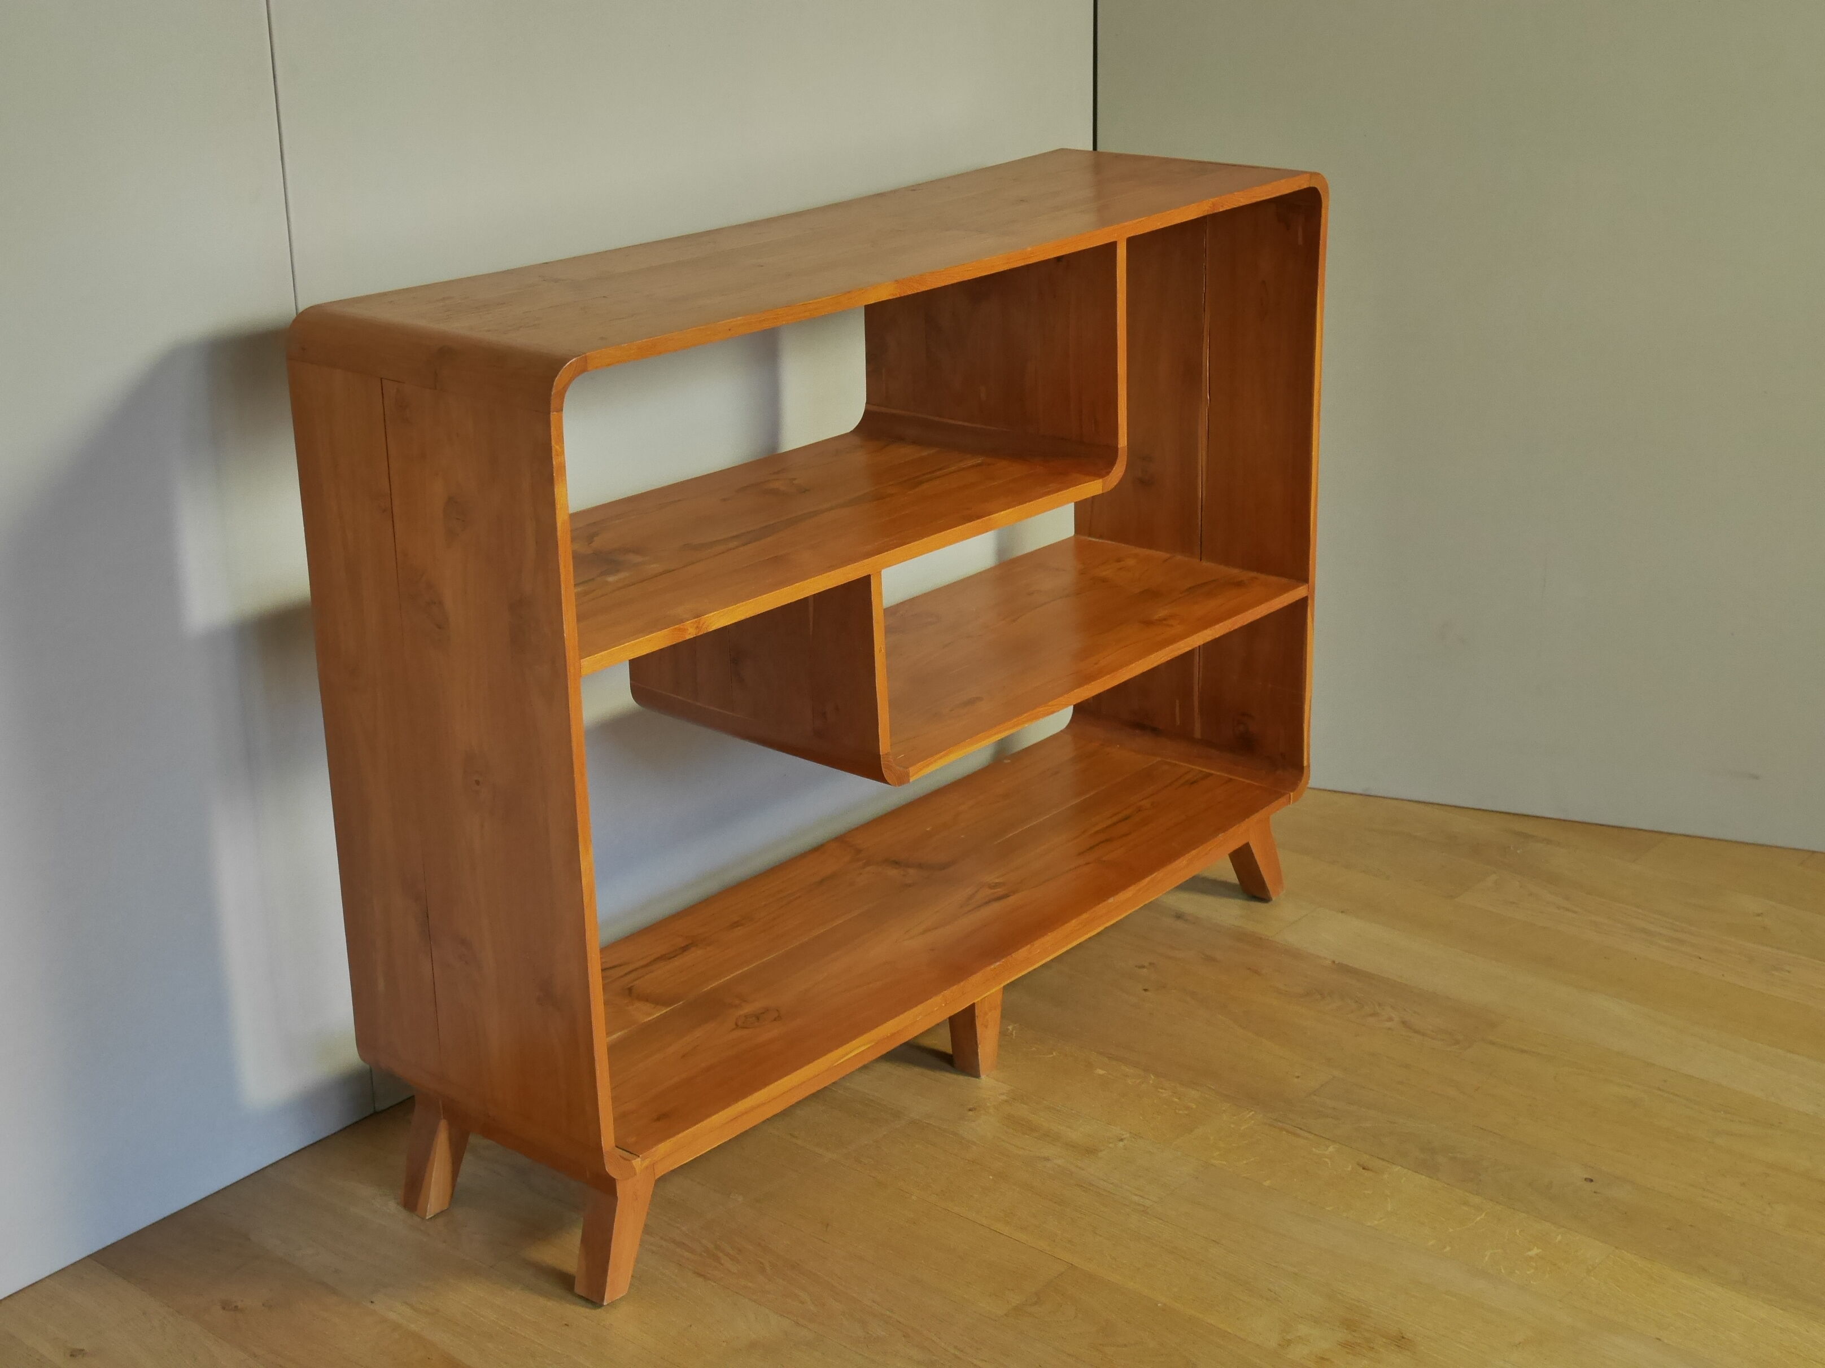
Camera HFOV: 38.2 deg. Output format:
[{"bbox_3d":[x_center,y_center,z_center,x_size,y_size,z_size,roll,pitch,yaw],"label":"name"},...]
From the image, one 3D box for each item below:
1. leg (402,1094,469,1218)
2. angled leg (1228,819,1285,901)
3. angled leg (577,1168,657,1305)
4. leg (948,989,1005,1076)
[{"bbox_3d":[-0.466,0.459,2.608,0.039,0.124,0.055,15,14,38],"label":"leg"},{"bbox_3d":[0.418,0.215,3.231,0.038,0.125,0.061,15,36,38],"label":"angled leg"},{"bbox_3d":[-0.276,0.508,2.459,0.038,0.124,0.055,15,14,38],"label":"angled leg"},{"bbox_3d":[0.069,0.371,2.845,0.038,0.094,0.049,15,25,38],"label":"leg"}]

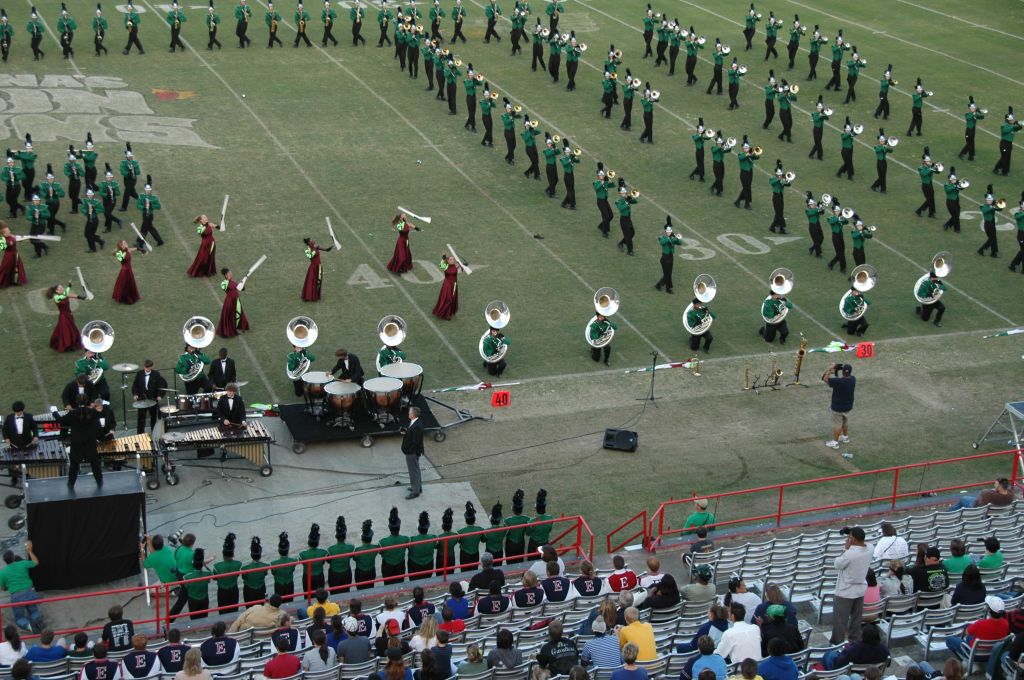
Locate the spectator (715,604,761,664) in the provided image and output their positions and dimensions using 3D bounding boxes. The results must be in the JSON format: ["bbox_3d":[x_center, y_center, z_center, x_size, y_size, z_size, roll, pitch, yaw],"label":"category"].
[{"bbox_3d":[2.687,3.960,23.512,0.580,1.280,0.820,-11,24,-31],"label":"spectator"}]

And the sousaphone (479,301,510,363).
[{"bbox_3d":[-0.434,-0.189,41.886,0.720,1.300,0.620,-9,23,-26],"label":"sousaphone"}]

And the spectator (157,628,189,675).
[{"bbox_3d":[-4.727,4.595,26.404,0.500,1.280,0.750,-6,22,-20],"label":"spectator"}]

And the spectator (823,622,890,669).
[{"bbox_3d":[4.335,3.994,23.657,0.600,1.250,0.800,-14,26,-35],"label":"spectator"}]

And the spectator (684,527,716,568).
[{"bbox_3d":[3.128,3.574,31.717,0.460,1.175,0.780,-7,23,-22],"label":"spectator"}]

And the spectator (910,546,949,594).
[{"bbox_3d":[5.791,3.536,26.654,0.580,1.280,0.780,-7,23,-22],"label":"spectator"}]

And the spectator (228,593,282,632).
[{"bbox_3d":[-3.770,4.191,27.749,0.720,1.200,0.780,-8,23,-23],"label":"spectator"}]

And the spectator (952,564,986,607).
[{"bbox_3d":[6.361,3.682,26.636,0.500,1.288,0.800,-6,22,-19],"label":"spectator"}]

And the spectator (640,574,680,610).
[{"bbox_3d":[2.013,3.903,27.133,0.750,1.150,0.580,14,24,29],"label":"spectator"}]

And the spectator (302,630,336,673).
[{"bbox_3d":[-2.618,4.280,24.844,0.480,1.230,0.750,-8,23,-23],"label":"spectator"}]

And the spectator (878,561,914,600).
[{"bbox_3d":[5.253,3.621,26.792,0.500,1.260,0.760,-10,24,-29],"label":"spectator"}]

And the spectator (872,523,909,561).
[{"bbox_3d":[5.762,3.378,29.319,0.580,1.220,0.720,-9,23,-26],"label":"spectator"}]

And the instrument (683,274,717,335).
[{"bbox_3d":[4.297,-0.802,42.966,0.700,1.370,0.580,-9,24,-26],"label":"instrument"}]

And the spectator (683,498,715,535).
[{"bbox_3d":[3.292,3.569,33.011,0.550,1.740,0.400,-8,23,-24],"label":"spectator"}]

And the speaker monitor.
[{"bbox_3d":[2.261,2.009,38.559,0.700,0.420,0.440,6,21,11],"label":"speaker monitor"}]

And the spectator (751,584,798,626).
[{"bbox_3d":[3.431,3.904,25.261,0.560,1.280,0.750,-8,23,-25],"label":"spectator"}]

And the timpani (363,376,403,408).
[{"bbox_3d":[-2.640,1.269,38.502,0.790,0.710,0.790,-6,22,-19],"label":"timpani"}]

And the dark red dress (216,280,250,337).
[{"bbox_3d":[-6.497,-0.787,43.571,0.719,1.260,0.774,13,23,26],"label":"dark red dress"}]

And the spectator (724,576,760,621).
[{"bbox_3d":[3.322,3.932,27.854,0.500,1.165,0.800,-1,21,-8],"label":"spectator"}]

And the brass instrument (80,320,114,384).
[{"bbox_3d":[-8.804,0.266,39.872,0.760,1.360,0.580,-5,22,-16],"label":"brass instrument"}]

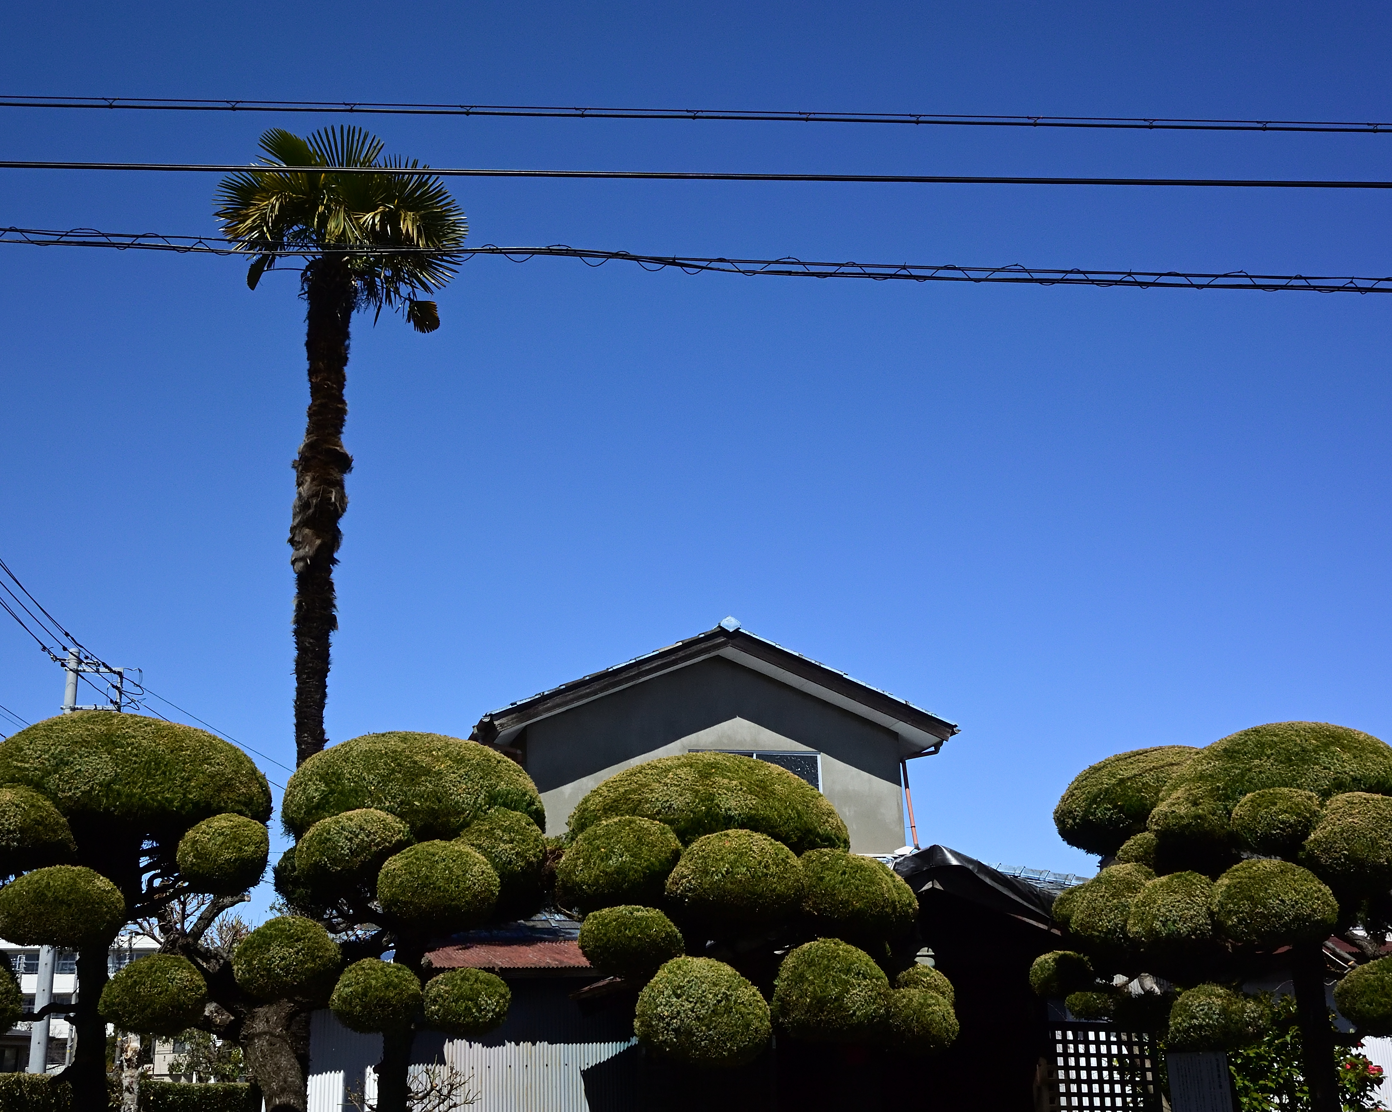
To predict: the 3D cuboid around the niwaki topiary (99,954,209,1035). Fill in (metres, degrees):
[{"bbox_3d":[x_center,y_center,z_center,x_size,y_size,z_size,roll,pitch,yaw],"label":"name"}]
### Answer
[{"bbox_3d":[-2.914,2.359,8.487,0.558,0.419,0.530,4,-17,-18],"label":"niwaki topiary"}]

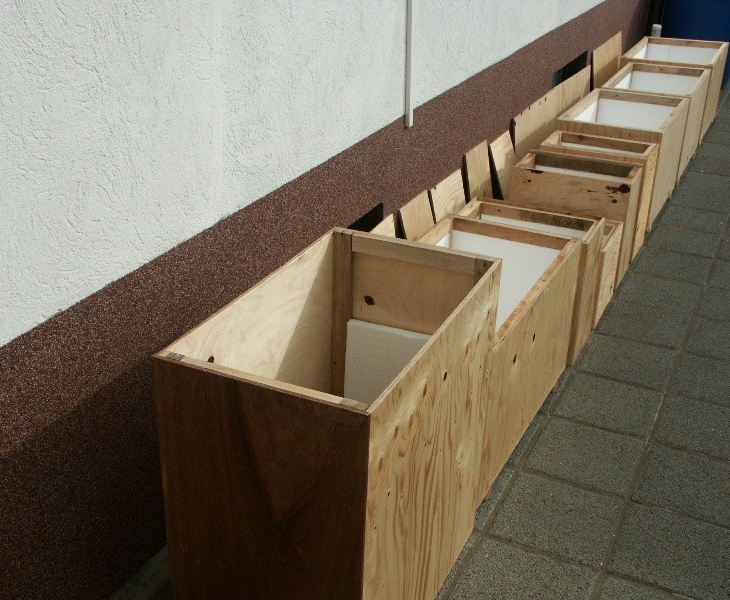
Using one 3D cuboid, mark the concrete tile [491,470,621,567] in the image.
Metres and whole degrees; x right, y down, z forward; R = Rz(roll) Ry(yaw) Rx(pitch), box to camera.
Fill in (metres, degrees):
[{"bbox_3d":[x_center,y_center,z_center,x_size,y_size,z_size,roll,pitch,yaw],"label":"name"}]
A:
[{"bbox_3d":[0.517,0.594,2.232,0.302,0.040,0.286,13,31,25],"label":"concrete tile"}]

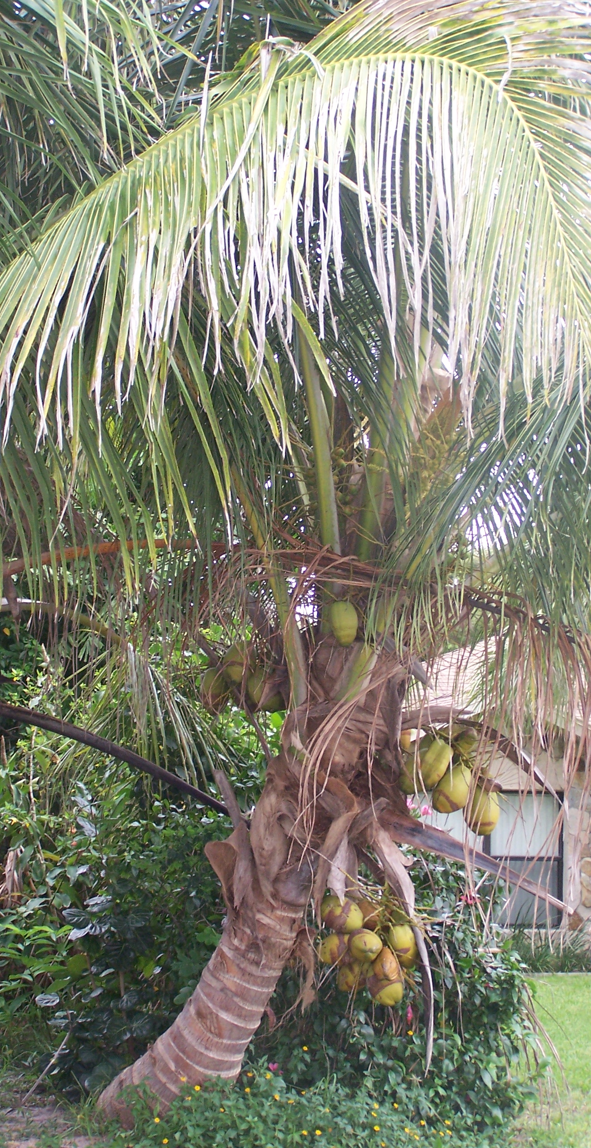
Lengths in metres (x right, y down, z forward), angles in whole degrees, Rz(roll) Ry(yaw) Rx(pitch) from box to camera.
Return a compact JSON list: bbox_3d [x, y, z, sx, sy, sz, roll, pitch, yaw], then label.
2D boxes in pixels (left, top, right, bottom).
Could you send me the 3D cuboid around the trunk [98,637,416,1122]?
[{"bbox_3d":[-0.190,1.526,11.100,1.520,2.400,0.850,0,-7,0],"label":"trunk"}]

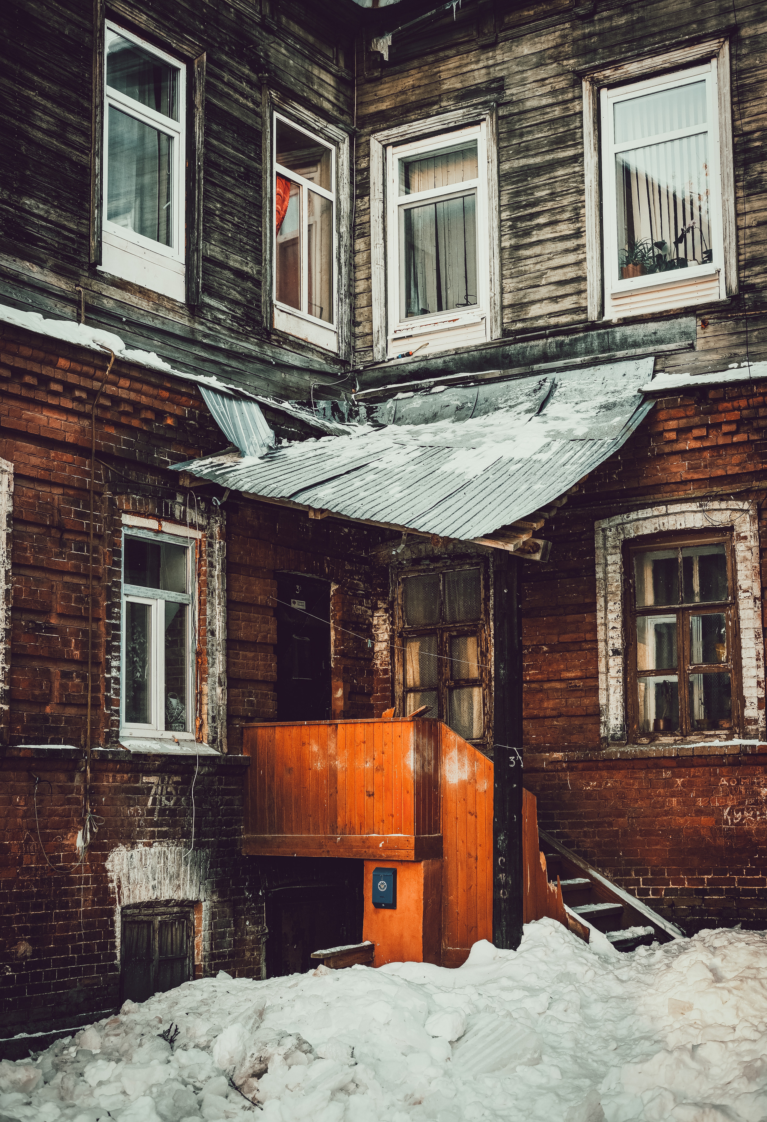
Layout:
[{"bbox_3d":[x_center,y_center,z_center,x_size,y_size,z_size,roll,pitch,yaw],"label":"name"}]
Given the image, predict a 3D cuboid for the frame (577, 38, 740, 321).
[{"bbox_3d":[2.396,-3.271,14.710,1.355,2.285,0.150,-6,-10,32],"label":"frame"}]

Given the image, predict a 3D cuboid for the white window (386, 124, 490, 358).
[{"bbox_3d":[0.523,-2.983,15.912,1.092,2.091,0.100,-6,-10,32],"label":"white window"}]

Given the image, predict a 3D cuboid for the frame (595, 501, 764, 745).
[{"bbox_3d":[2.470,0.548,14.024,1.419,1.944,0.220,-6,-10,32],"label":"frame"}]

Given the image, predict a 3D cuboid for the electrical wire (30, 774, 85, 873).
[{"bbox_3d":[-2.295,1.859,11.916,0.060,0.687,0.513,-6,-10,32],"label":"electrical wire"}]

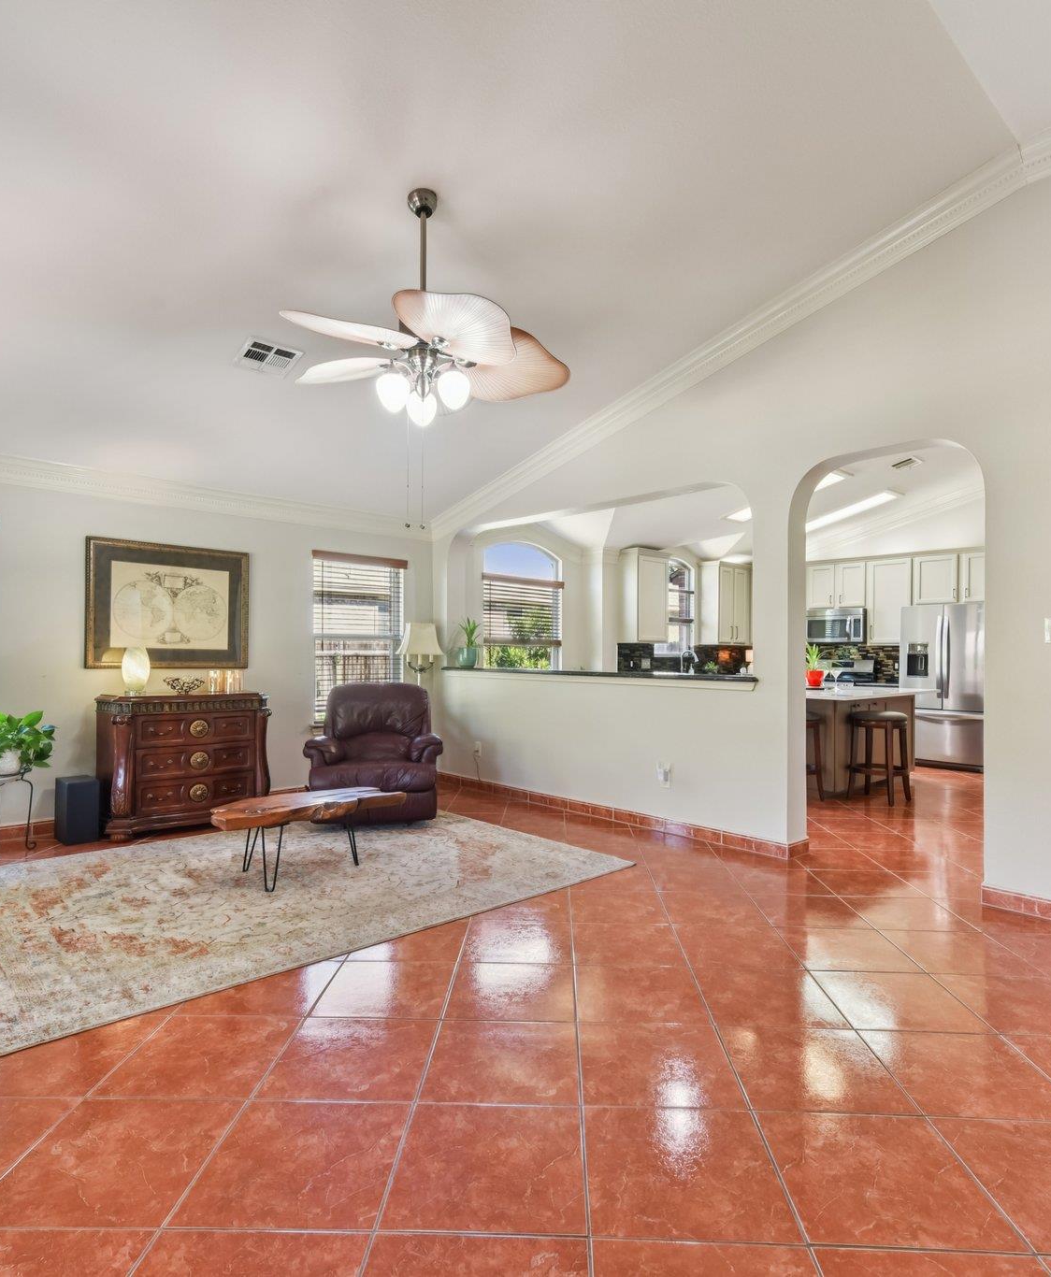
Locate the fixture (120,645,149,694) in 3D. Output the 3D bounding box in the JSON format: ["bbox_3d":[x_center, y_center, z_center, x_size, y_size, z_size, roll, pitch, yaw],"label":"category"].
[{"bbox_3d":[-2.625,0.219,5.026,0.204,0.338,0.204,1,-1,-44],"label":"fixture"}]

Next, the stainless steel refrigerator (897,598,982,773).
[{"bbox_3d":[4.813,0.526,8.365,0.867,1.784,0.917,1,-1,-43],"label":"stainless steel refrigerator"}]

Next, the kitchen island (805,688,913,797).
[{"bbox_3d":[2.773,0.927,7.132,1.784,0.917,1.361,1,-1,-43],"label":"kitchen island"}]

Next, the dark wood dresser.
[{"bbox_3d":[-2.422,0.865,5.316,1.043,0.925,0.524,1,-1,-43],"label":"dark wood dresser"}]

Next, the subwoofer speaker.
[{"bbox_3d":[-2.915,1.105,4.850,0.185,0.400,0.280,1,-1,-42],"label":"subwoofer speaker"}]

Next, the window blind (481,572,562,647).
[{"bbox_3d":[-0.008,-0.294,8.372,1.262,0.762,0.070,1,-1,-44],"label":"window blind"}]

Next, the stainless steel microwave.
[{"bbox_3d":[3.922,-0.128,9.252,0.400,0.416,0.760,1,-1,-44],"label":"stainless steel microwave"}]

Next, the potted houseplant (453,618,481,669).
[{"bbox_3d":[-0.536,0.044,6.842,0.260,0.458,0.260,0,-1,0],"label":"potted houseplant"}]

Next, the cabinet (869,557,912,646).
[{"bbox_3d":[4.386,-0.444,8.839,0.340,1.062,0.517,1,-1,-44],"label":"cabinet"}]

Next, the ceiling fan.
[{"bbox_3d":[-0.451,-1.432,3.247,1.310,1.048,1.310,1,-1,-43],"label":"ceiling fan"}]

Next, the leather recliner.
[{"bbox_3d":[-1.157,0.827,5.781,0.970,1.010,0.930,1,-1,-9],"label":"leather recliner"}]

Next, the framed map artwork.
[{"bbox_3d":[-2.617,-0.230,5.501,1.149,0.902,0.044,1,-1,-43],"label":"framed map artwork"}]

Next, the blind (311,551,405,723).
[{"bbox_3d":[-1.437,-0.006,6.549,0.955,1.450,0.070,1,-1,-44],"label":"blind"}]

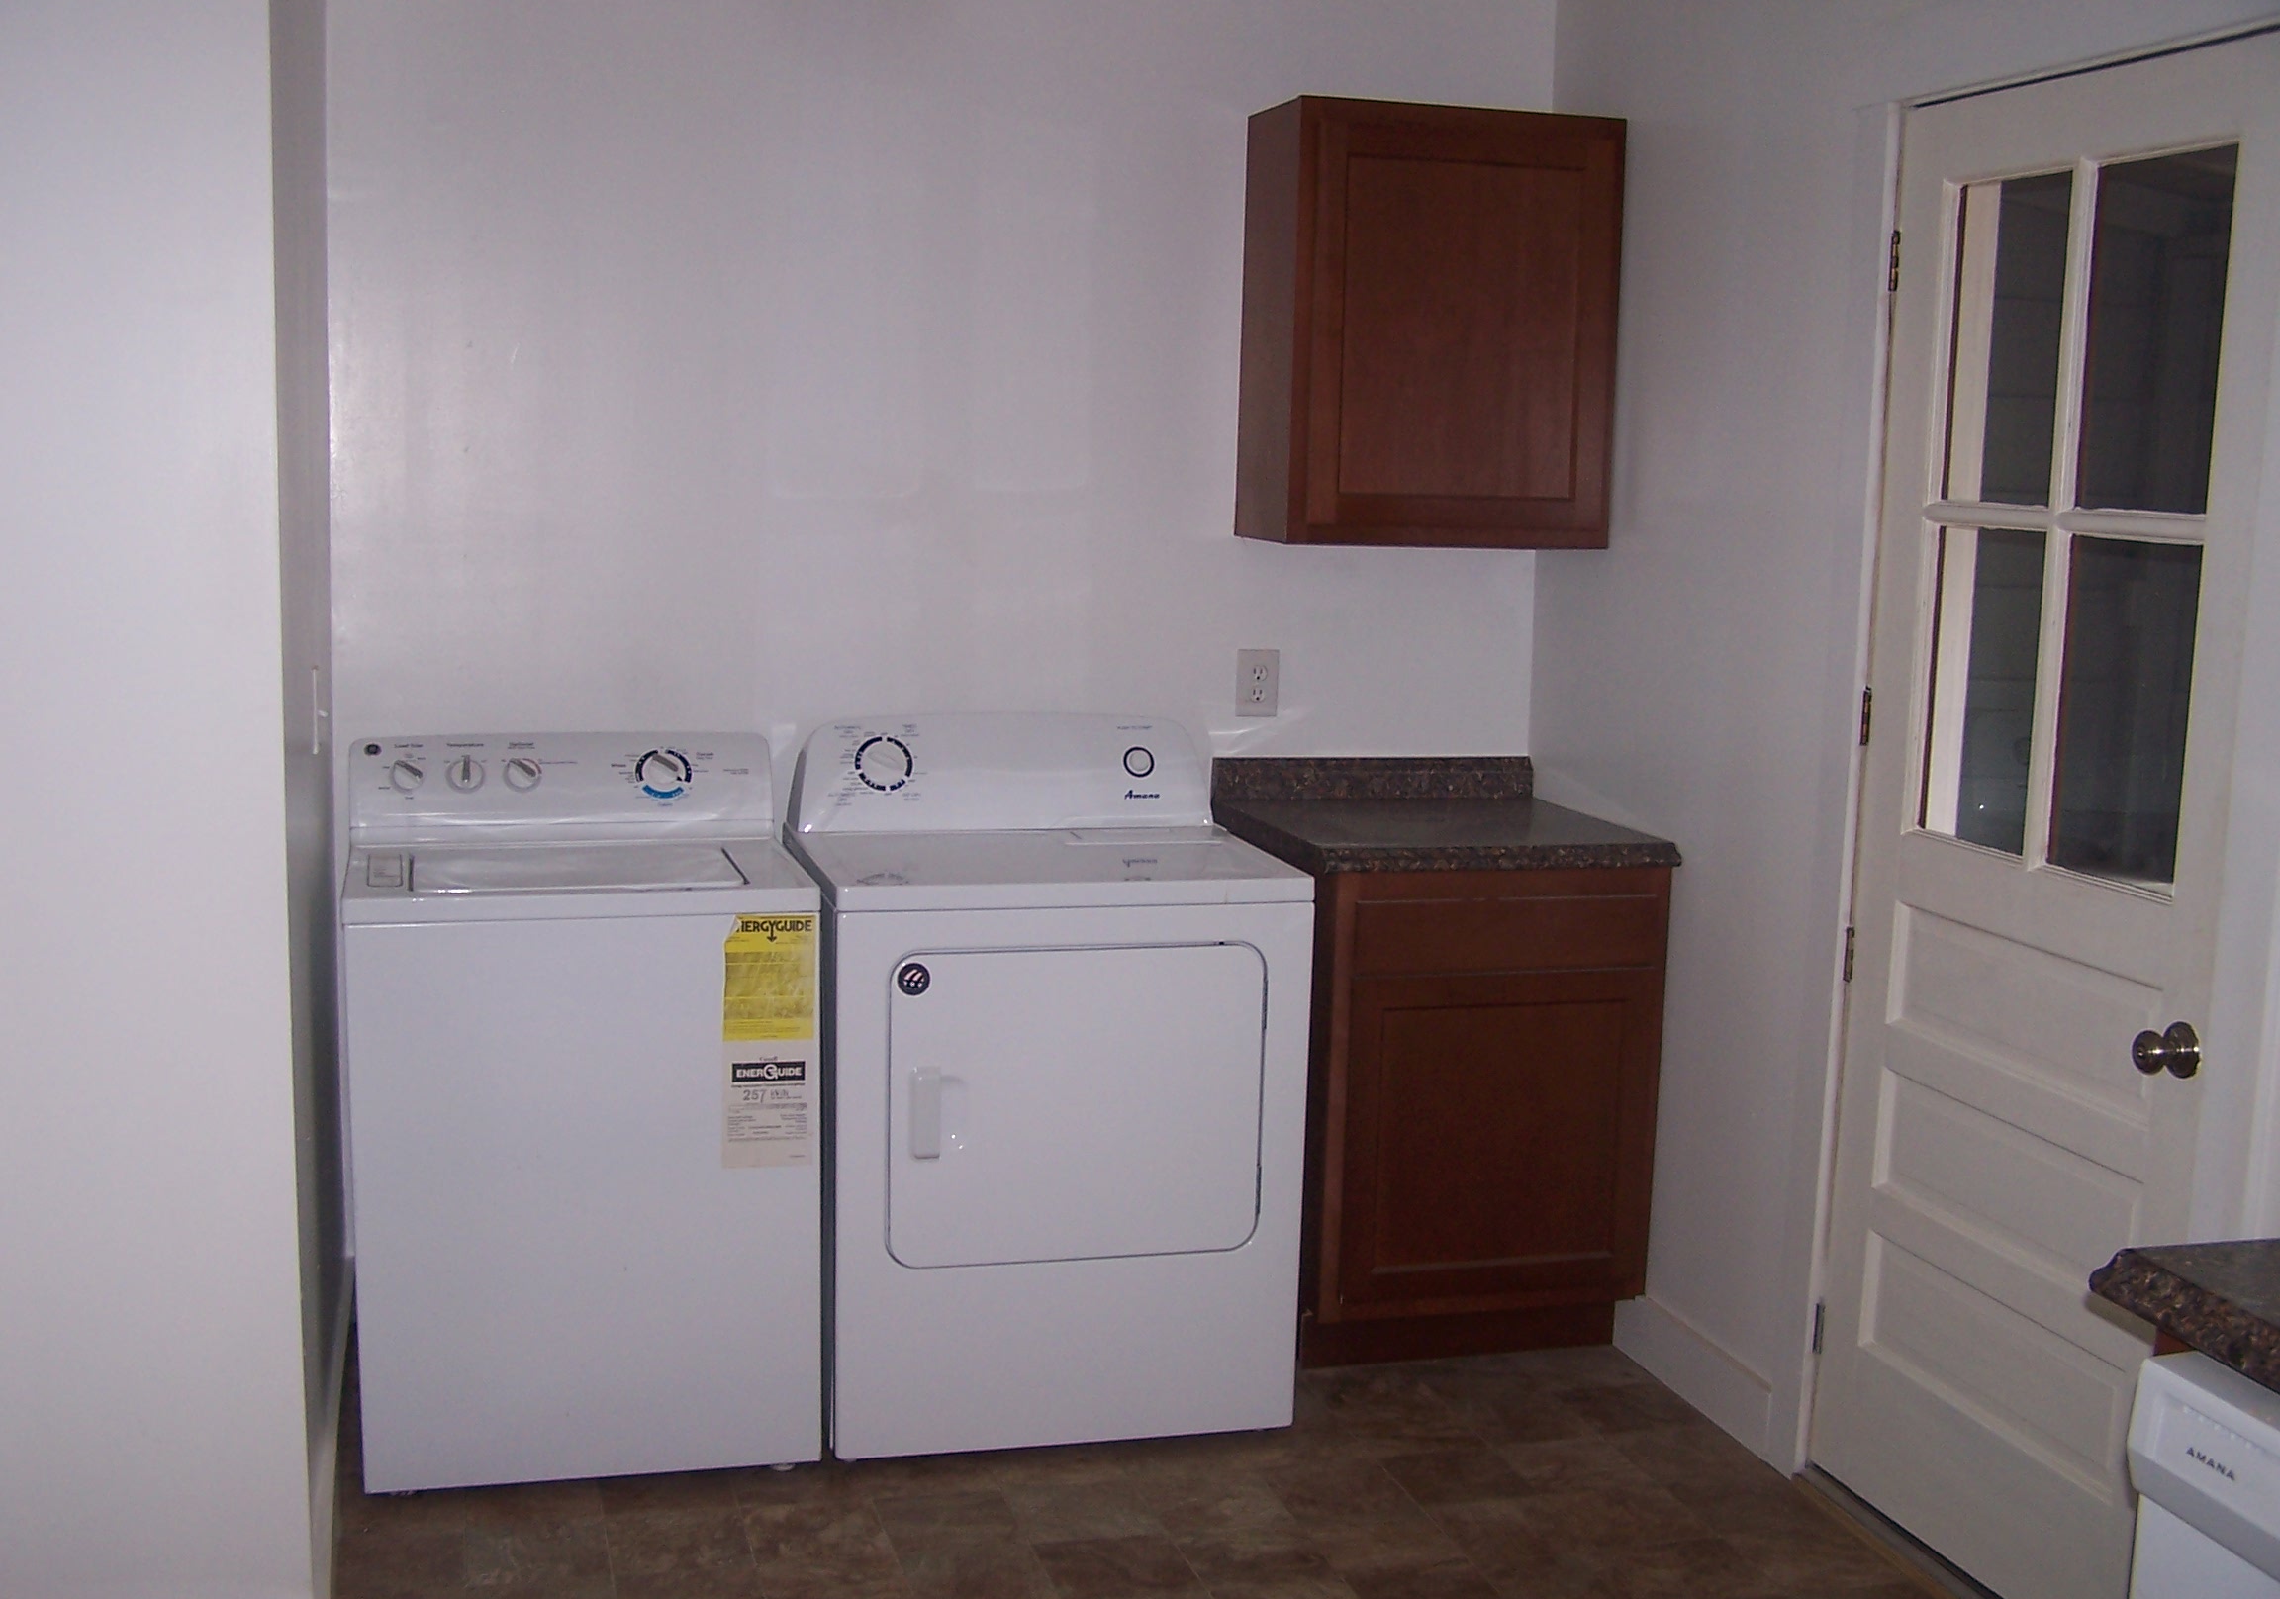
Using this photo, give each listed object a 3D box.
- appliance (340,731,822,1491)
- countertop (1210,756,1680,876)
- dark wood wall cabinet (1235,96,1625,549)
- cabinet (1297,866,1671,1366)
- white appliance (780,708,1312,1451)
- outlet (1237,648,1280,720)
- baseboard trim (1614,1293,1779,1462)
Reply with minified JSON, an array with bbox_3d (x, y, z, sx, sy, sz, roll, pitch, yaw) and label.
[{"bbox_3d":[-0.890,0.456,3.963,0.673,1.060,0.657,-1,8,-16],"label":"appliance"},{"bbox_3d":[0.525,0.020,4.452,0.641,0.118,0.627,-1,8,-16],"label":"countertop"},{"bbox_3d":[0.519,-0.837,4.491,0.606,0.752,0.315,-1,8,-16],"label":"dark wood wall cabinet"},{"bbox_3d":[0.523,0.509,4.522,0.605,0.875,0.627,-1,8,-16],"label":"cabinet"},{"bbox_3d":[-0.183,0.437,4.128,0.737,1.089,0.679,-1,8,-16],"label":"white appliance"},{"bbox_3d":[0.221,-0.214,4.657,0.079,0.124,0.008,-1,8,-16],"label":"outlet"},{"bbox_3d":[0.932,0.949,4.196,0.021,0.112,0.533,-1,8,-16],"label":"baseboard trim"}]

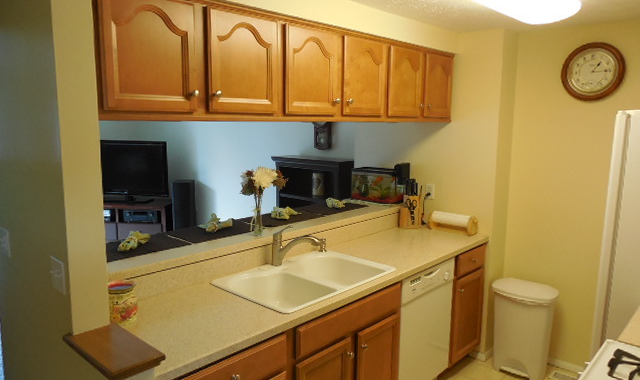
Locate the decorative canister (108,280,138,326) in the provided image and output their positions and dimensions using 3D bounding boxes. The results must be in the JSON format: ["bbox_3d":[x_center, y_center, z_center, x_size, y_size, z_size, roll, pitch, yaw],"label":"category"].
[{"bbox_3d":[-0.777,0.445,1.810,0.127,0.152,0.127,8,11,43],"label":"decorative canister"}]

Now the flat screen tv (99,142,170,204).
[{"bbox_3d":[-2.257,-0.234,5.562,0.990,0.700,0.180,2,9,14],"label":"flat screen tv"}]

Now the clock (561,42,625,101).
[{"bbox_3d":[1.710,-0.741,2.895,0.360,0.360,0.050,8,11,43],"label":"clock"}]

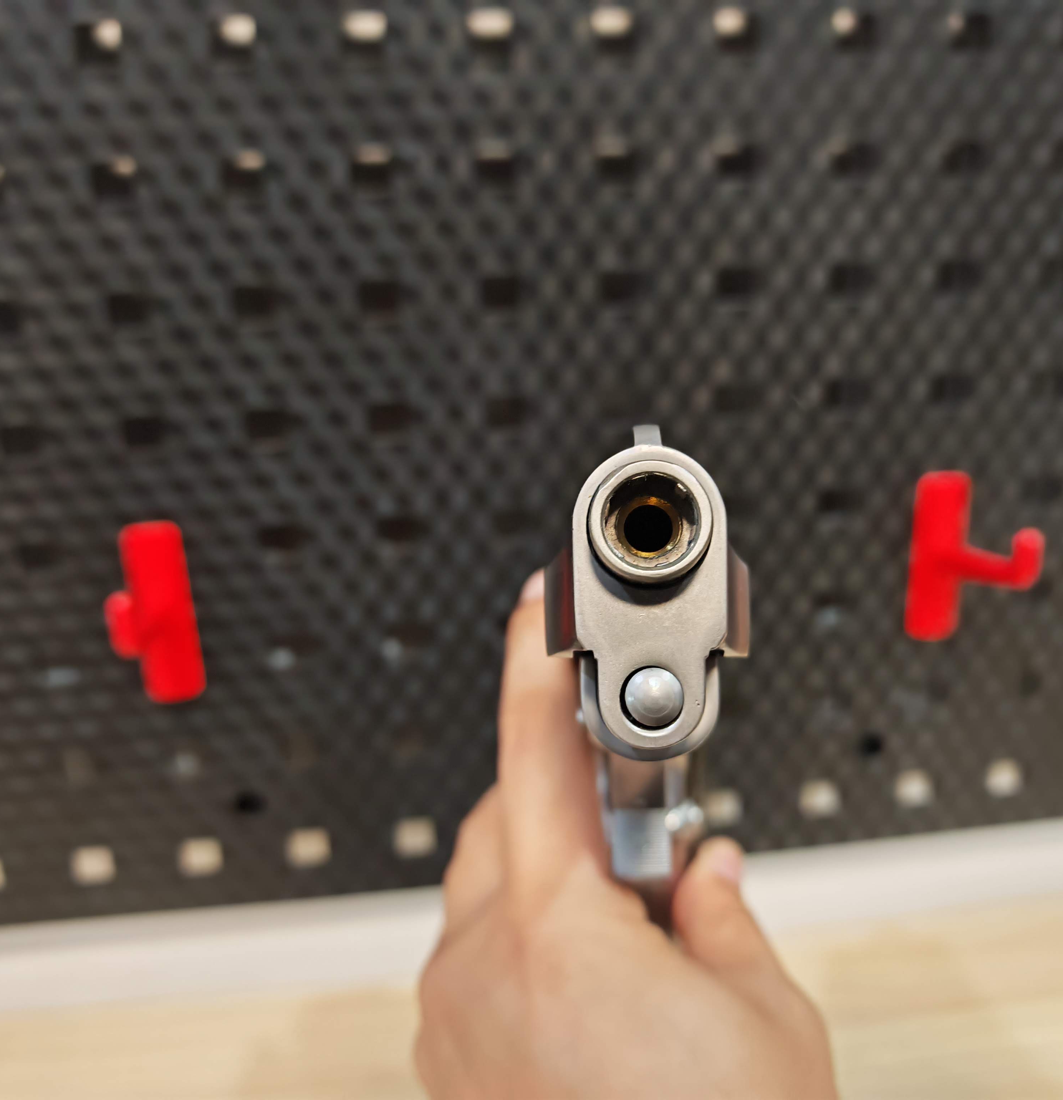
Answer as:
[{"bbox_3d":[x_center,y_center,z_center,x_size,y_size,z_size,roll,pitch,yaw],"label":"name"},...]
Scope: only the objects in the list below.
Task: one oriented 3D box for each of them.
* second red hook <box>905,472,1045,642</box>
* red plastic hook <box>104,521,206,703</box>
[{"bbox_3d":[0.145,0.010,0.336,0.019,0.061,0.056,-4,16,-6],"label":"second red hook"},{"bbox_3d":[-0.116,0.027,0.308,0.019,0.061,0.056,-4,16,-6],"label":"red plastic hook"}]

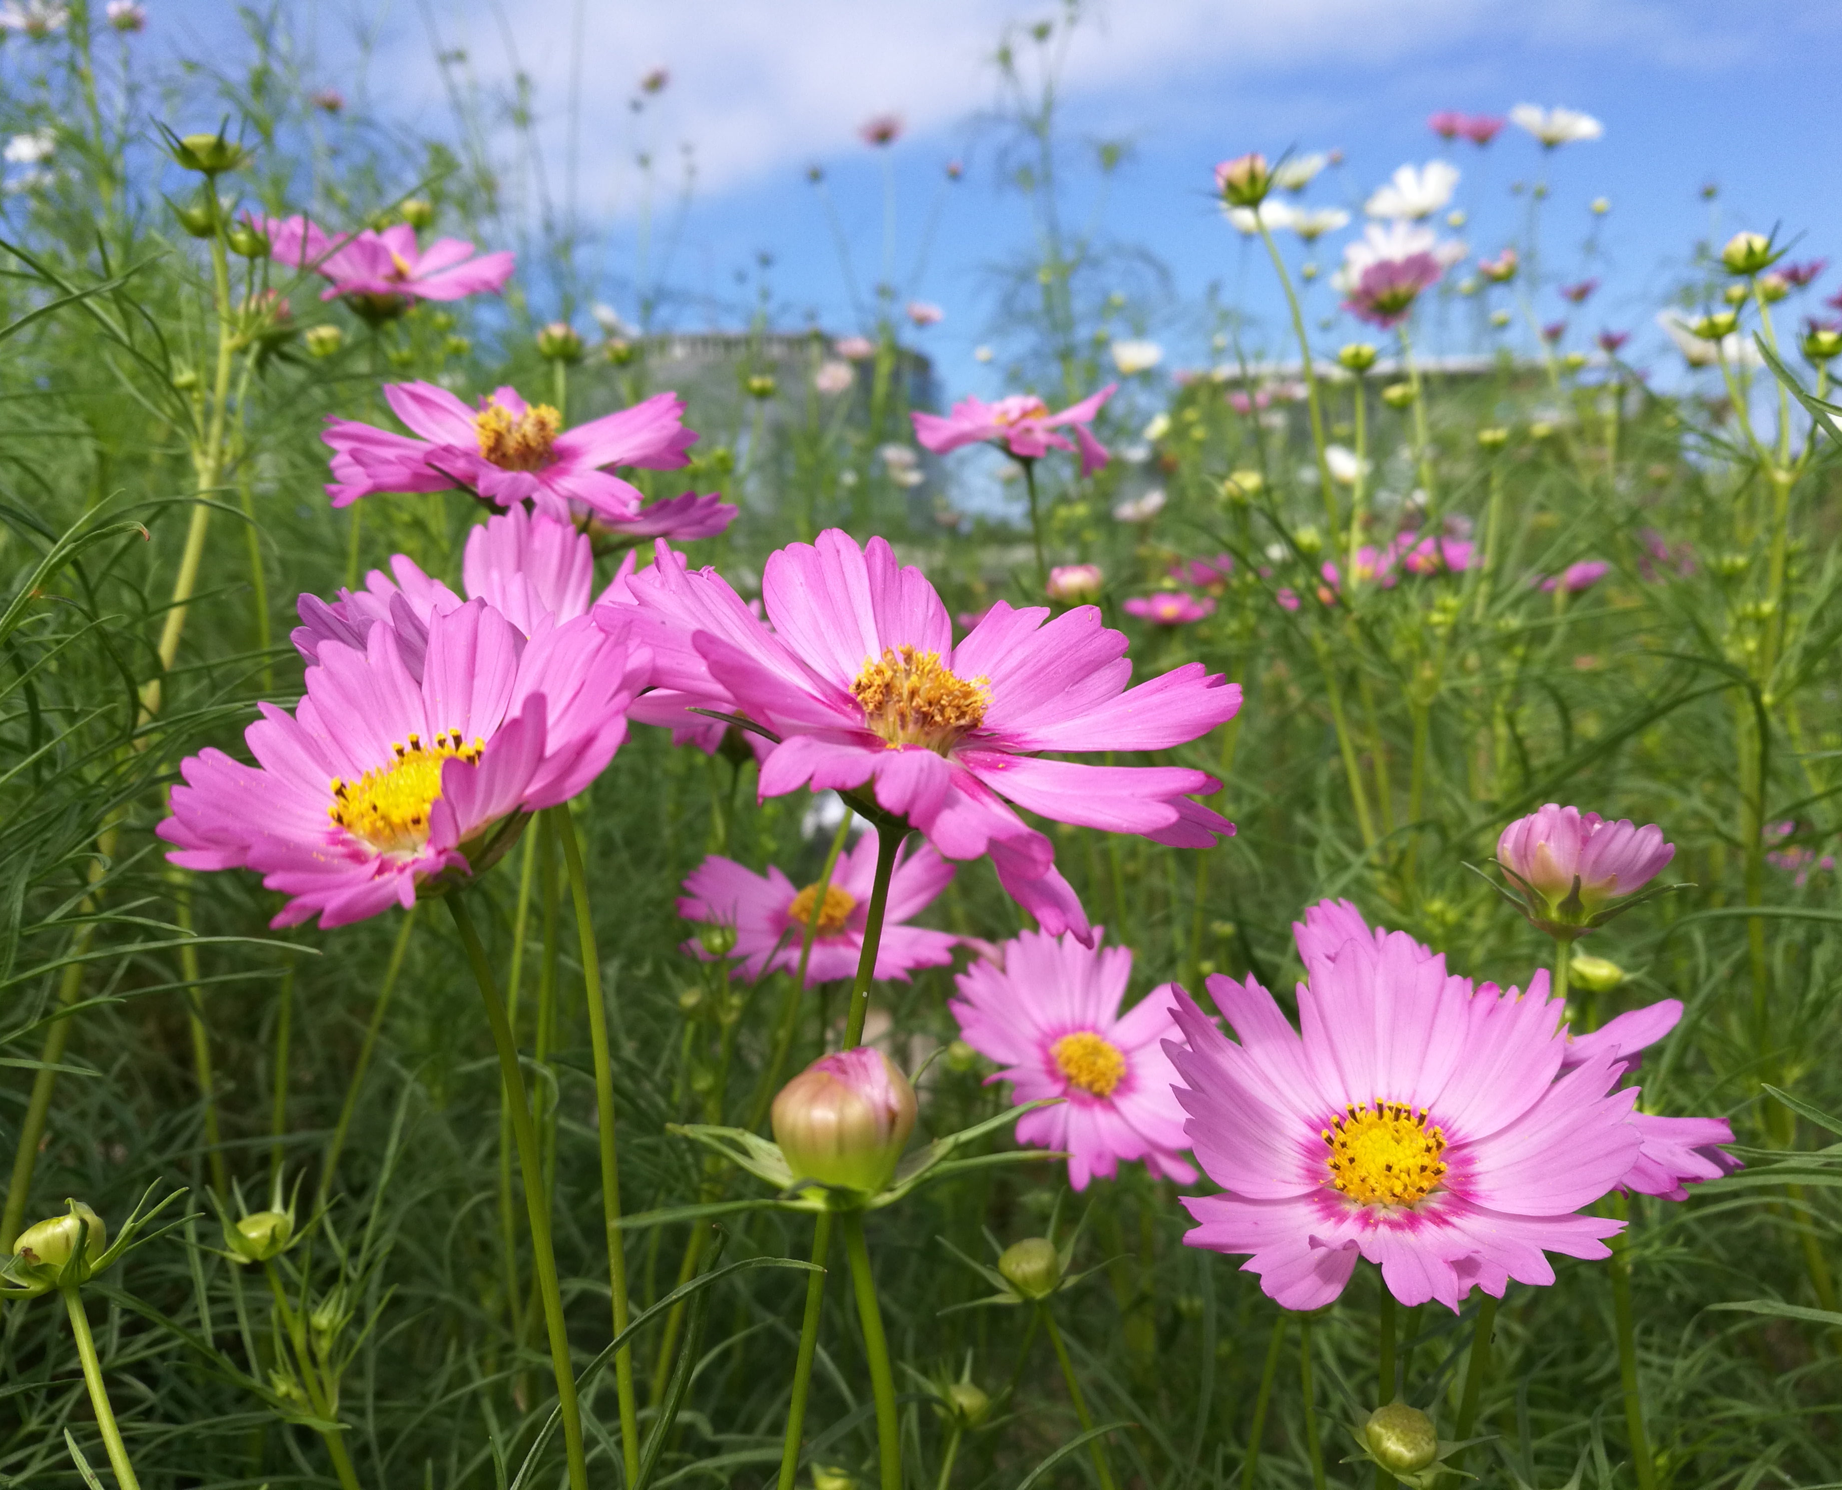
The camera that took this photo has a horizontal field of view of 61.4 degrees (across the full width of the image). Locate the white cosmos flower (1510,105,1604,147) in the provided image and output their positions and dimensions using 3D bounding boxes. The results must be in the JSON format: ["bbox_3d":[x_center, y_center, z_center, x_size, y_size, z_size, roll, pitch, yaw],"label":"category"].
[{"bbox_3d":[0.451,-0.440,1.100,0.064,0.025,0.062,9,9,19],"label":"white cosmos flower"}]

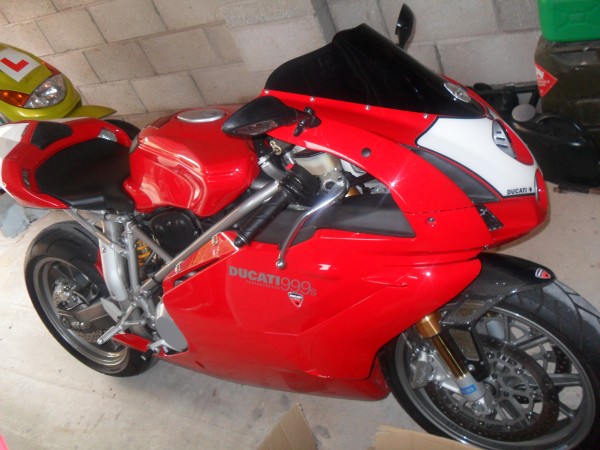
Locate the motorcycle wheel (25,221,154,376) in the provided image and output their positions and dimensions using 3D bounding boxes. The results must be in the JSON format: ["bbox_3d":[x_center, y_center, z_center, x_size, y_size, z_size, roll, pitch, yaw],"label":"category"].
[{"bbox_3d":[-0.731,0.270,2.208,0.620,0.620,0.190,3,29,34],"label":"motorcycle wheel"}]

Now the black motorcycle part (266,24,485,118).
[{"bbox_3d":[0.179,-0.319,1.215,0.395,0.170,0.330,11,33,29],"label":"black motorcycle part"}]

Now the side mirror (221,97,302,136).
[{"bbox_3d":[-0.064,-0.189,1.055,0.165,0.080,0.085,-18,18,-40],"label":"side mirror"}]

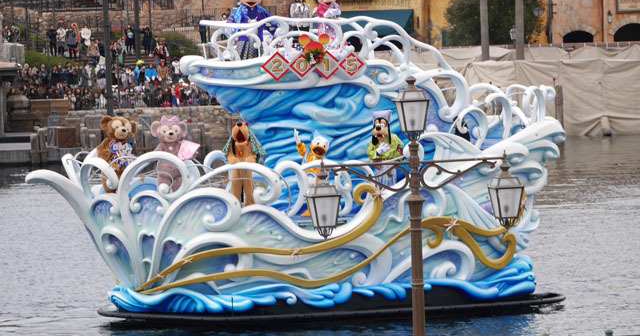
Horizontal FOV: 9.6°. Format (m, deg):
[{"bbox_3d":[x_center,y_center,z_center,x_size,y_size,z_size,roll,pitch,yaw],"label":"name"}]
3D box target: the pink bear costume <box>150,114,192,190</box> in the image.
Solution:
[{"bbox_3d":[-3.088,-0.224,79.200,0.850,1.696,0.650,-3,2,-7],"label":"pink bear costume"}]

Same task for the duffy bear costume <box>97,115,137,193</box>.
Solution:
[{"bbox_3d":[-4.248,-0.245,79.500,0.800,1.745,0.680,-3,2,-23],"label":"duffy bear costume"}]

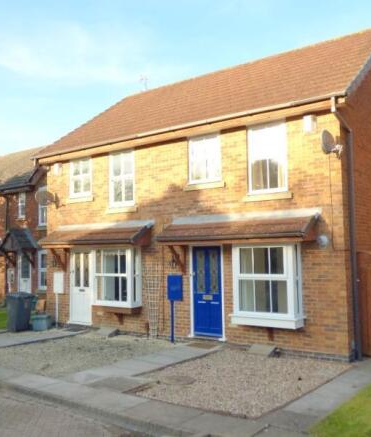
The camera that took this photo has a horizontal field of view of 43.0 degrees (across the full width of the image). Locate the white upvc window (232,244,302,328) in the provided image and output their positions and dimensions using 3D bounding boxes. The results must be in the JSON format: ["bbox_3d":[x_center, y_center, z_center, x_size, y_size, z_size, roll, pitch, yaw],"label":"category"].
[{"bbox_3d":[1.602,1.316,9.354,1.408,1.589,0.422,-4,-4,37],"label":"white upvc window"}]

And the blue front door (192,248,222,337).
[{"bbox_3d":[0.507,1.621,10.454,0.835,2.032,0.091,-4,-4,37],"label":"blue front door"}]

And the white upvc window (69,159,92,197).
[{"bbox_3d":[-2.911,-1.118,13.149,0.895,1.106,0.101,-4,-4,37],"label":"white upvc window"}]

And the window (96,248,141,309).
[{"bbox_3d":[-1.685,1.479,11.823,1.328,1.428,0.422,-4,-4,37],"label":"window"}]

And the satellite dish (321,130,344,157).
[{"bbox_3d":[2.664,-1.413,8.572,0.352,0.463,0.473,-5,-5,45],"label":"satellite dish"}]

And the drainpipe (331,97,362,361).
[{"bbox_3d":[2.971,0.212,8.690,0.151,4.828,0.754,-4,-4,37],"label":"drainpipe"}]

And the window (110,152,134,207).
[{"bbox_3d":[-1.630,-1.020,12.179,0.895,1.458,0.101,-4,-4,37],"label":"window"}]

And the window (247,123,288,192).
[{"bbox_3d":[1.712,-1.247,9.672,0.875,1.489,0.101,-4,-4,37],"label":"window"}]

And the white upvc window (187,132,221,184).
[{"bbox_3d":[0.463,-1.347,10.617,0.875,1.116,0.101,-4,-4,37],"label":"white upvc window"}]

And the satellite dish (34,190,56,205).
[{"bbox_3d":[-3.988,-0.614,13.482,0.533,0.463,0.382,2,-4,-38],"label":"satellite dish"}]

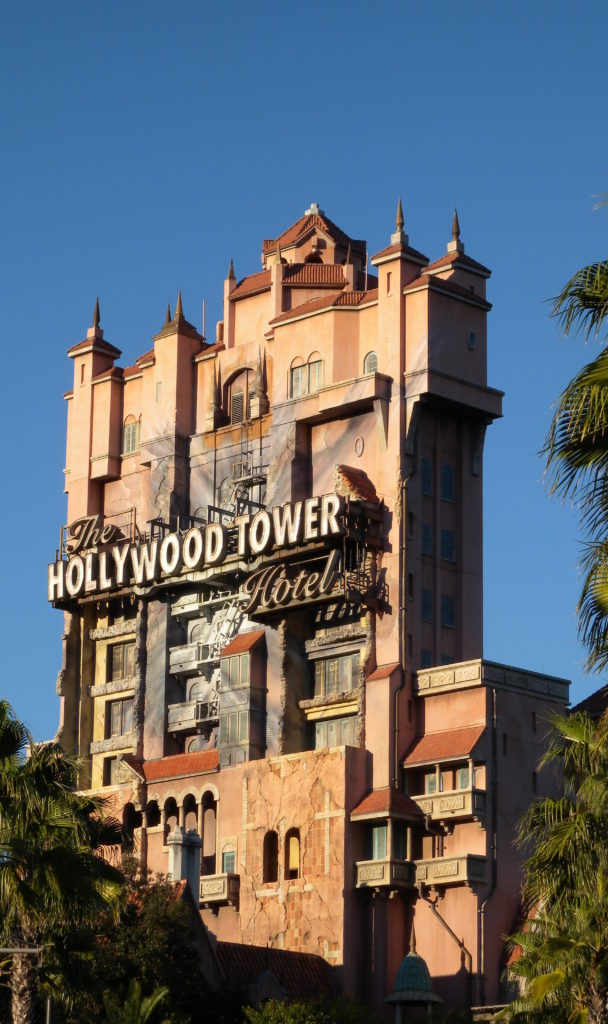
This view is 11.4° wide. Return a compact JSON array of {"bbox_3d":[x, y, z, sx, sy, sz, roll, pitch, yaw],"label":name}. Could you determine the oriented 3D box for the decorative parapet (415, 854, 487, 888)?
[{"bbox_3d":[7.025,17.263,145.822,1.382,1.269,3.472,15,-21,-43],"label":"decorative parapet"}]

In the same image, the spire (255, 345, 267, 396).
[{"bbox_3d":[-2.232,-7.256,156.594,0.564,2.874,0.562,1,-15,0],"label":"spire"}]

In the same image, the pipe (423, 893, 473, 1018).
[{"bbox_3d":[6.760,20.537,141.399,3.143,6.098,0.364,-14,-21,43],"label":"pipe"}]

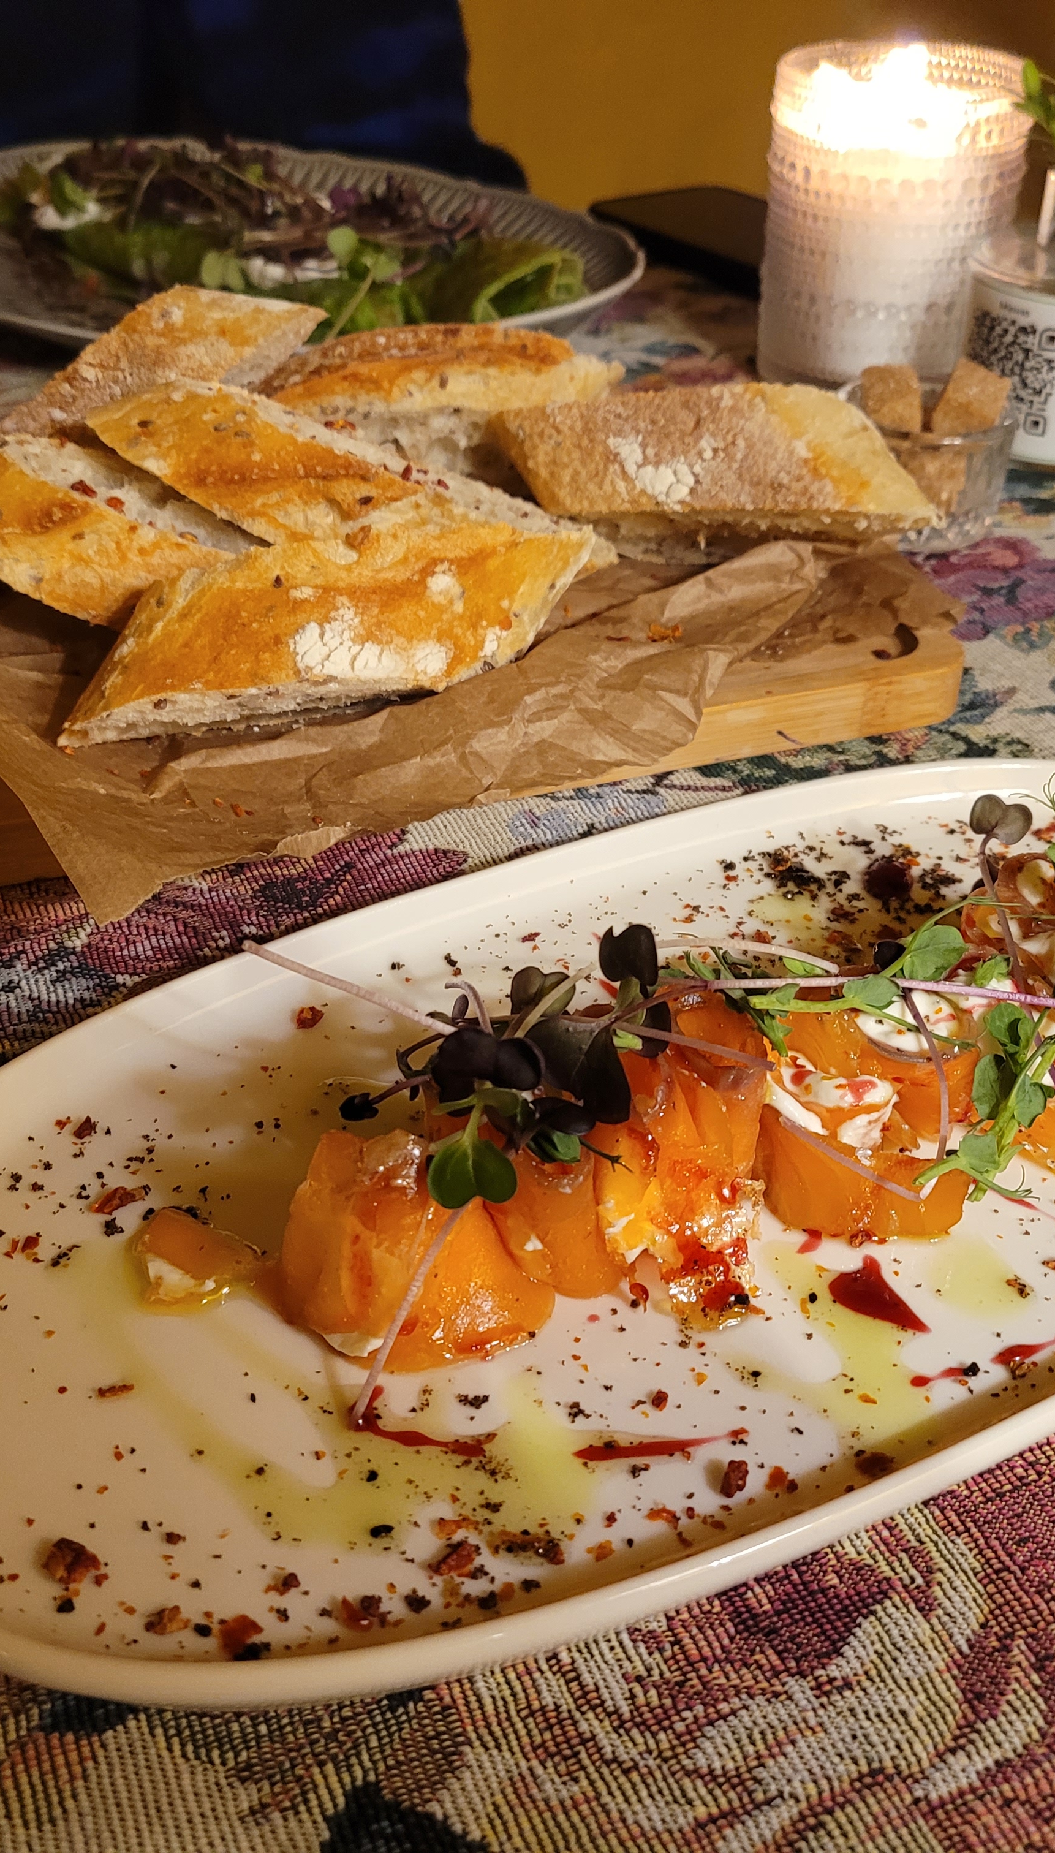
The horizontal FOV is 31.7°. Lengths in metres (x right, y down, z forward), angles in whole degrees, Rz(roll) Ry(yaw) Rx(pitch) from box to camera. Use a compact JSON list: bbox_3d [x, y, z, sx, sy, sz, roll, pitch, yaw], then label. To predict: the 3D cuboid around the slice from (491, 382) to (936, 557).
[{"bbox_3d":[0.050,-0.119,0.471,0.116,0.044,0.050,-4,36,-7],"label":"slice"}]

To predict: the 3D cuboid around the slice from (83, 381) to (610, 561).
[{"bbox_3d":[-0.040,-0.098,0.431,0.120,0.044,0.055,8,36,10],"label":"slice"}]

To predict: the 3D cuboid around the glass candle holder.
[{"bbox_3d":[0.119,-0.234,0.615,0.080,0.096,0.080,1,35,0],"label":"glass candle holder"}]

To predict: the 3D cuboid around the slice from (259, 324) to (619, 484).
[{"bbox_3d":[-0.024,-0.134,0.492,0.098,0.042,0.050,3,36,2],"label":"slice"}]

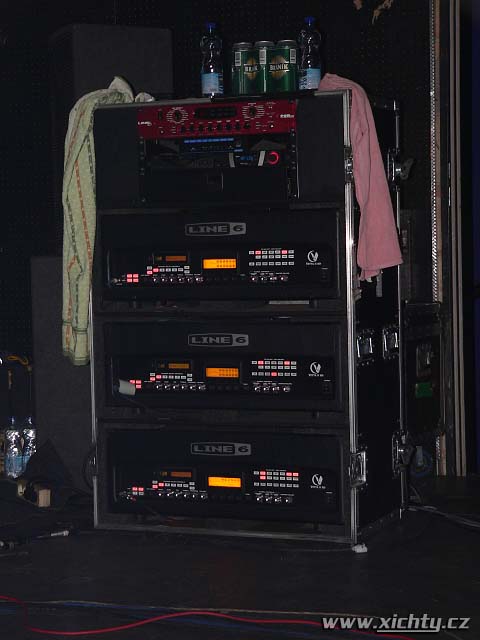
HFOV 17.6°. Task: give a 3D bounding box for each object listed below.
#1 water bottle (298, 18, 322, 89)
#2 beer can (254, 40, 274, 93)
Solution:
[{"bbox_3d":[0.196,-0.731,4.350,0.065,0.225,0.065,-1,2,0],"label":"water bottle"},{"bbox_3d":[0.070,-0.702,4.404,0.066,0.168,0.066,-1,2,0],"label":"beer can"}]

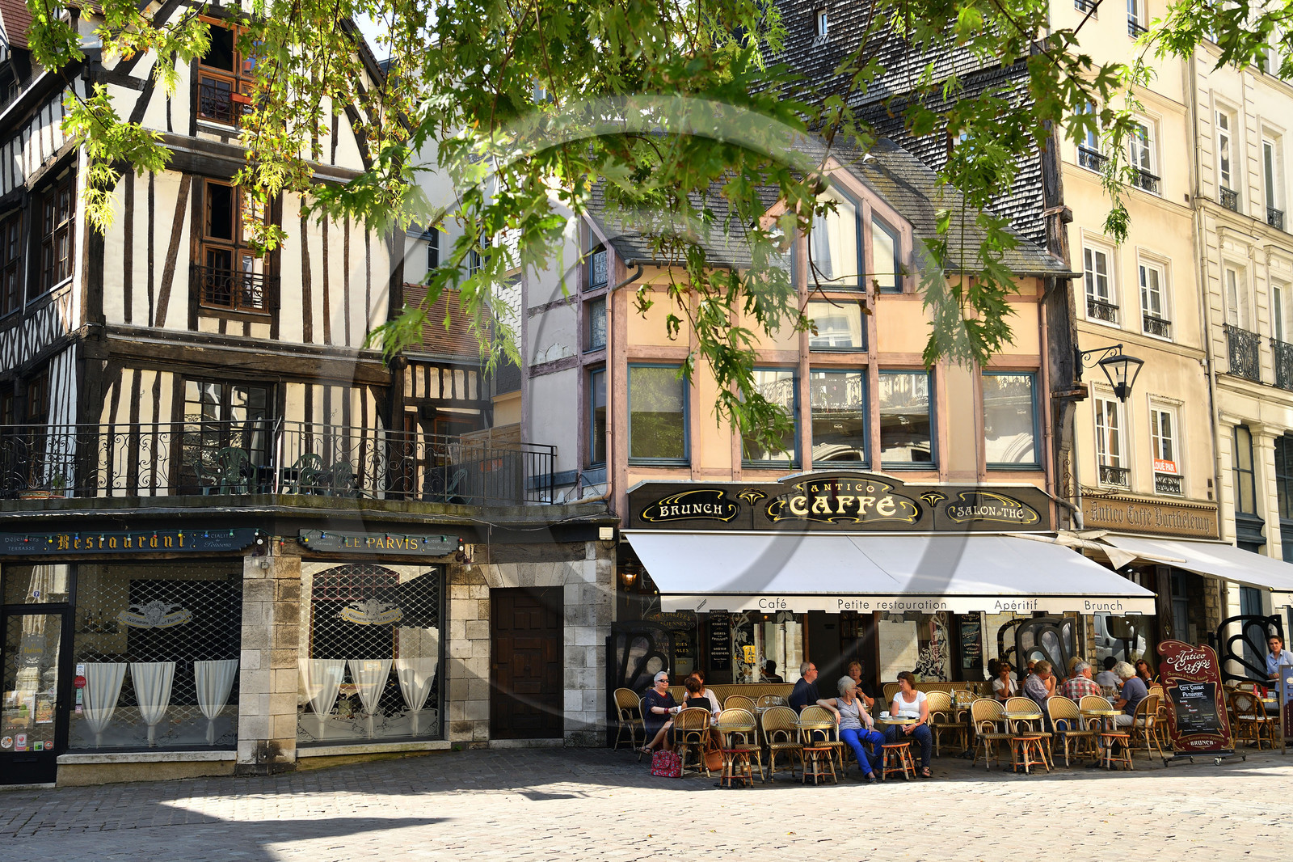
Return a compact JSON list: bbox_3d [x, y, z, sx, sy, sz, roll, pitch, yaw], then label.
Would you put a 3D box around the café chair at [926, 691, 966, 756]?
[{"bbox_3d":[4.158,4.080,21.939,0.460,0.870,0.550,1,-8,-10],"label":"café chair"}]

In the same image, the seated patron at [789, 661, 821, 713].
[{"bbox_3d":[2.254,3.704,20.800,0.800,1.320,0.500,-4,-9,25],"label":"seated patron"}]

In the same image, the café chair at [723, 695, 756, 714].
[{"bbox_3d":[1.340,4.072,21.635,0.450,0.880,0.530,1,-9,-10],"label":"café chair"}]

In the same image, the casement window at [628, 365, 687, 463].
[{"bbox_3d":[0.190,-0.265,24.581,0.950,1.570,0.130,1,-8,-10],"label":"casement window"}]

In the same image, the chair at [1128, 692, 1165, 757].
[{"bbox_3d":[6.735,4.030,21.620,0.460,0.870,0.560,7,-11,-43],"label":"chair"}]

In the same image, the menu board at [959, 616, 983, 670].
[{"bbox_3d":[4.902,3.133,23.869,0.322,0.936,0.040,1,-8,-7],"label":"menu board"}]

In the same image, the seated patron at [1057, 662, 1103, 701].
[{"bbox_3d":[5.860,3.762,21.276,0.560,1.330,0.750,-3,-8,15],"label":"seated patron"}]

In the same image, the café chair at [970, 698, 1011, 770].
[{"bbox_3d":[4.505,3.928,20.539,0.450,0.880,0.530,2,-9,-14],"label":"café chair"}]

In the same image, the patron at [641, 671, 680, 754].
[{"bbox_3d":[0.208,3.863,21.578,0.680,1.200,0.500,-7,-10,40],"label":"patron"}]

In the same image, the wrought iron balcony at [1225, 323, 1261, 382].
[{"bbox_3d":[11.389,-1.469,30.106,1.260,0.950,0.120,7,-11,-43],"label":"wrought iron balcony"}]

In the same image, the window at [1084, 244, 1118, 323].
[{"bbox_3d":[7.438,-2.369,25.797,0.961,1.228,0.150,7,-11,-42],"label":"window"}]

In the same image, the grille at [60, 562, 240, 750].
[{"bbox_3d":[-6.612,3.008,21.300,2.260,2.500,0.060,-1,-8,2],"label":"grille"}]

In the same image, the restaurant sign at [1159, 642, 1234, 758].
[{"bbox_3d":[7.413,3.585,21.292,0.860,1.530,0.120,-13,-14,36],"label":"restaurant sign"}]

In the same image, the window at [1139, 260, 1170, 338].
[{"bbox_3d":[9.133,-2.364,28.389,0.920,1.330,0.130,7,-11,-43],"label":"window"}]

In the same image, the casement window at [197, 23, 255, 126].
[{"bbox_3d":[-6.461,-5.542,24.705,1.211,1.709,0.150,6,-11,-37],"label":"casement window"}]

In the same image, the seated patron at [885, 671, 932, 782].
[{"bbox_3d":[3.324,3.714,20.002,0.560,1.280,0.820,-2,-8,8],"label":"seated patron"}]

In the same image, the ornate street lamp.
[{"bbox_3d":[7.194,-0.924,24.721,0.480,0.970,1.030,7,-12,-43],"label":"ornate street lamp"}]

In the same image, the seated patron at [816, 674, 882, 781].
[{"bbox_3d":[2.506,3.646,19.350,0.620,1.290,0.820,5,-10,-32],"label":"seated patron"}]

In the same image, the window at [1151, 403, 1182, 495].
[{"bbox_3d":[9.248,0.332,28.090,0.920,1.590,0.130,7,-11,-43],"label":"window"}]

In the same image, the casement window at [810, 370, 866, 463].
[{"bbox_3d":[2.955,-0.213,24.294,0.909,1.530,0.120,1,-8,-10],"label":"casement window"}]

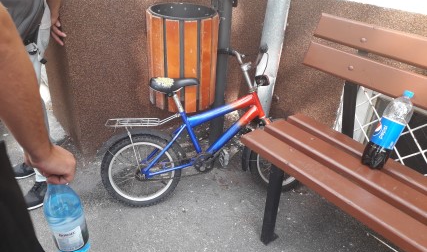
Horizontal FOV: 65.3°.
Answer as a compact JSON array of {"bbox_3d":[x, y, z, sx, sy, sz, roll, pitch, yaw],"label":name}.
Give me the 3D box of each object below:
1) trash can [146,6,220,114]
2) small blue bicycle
[{"bbox_3d":[-0.169,-0.388,1.882,0.386,0.512,0.386,0,31,-5],"label":"trash can"},{"bbox_3d":[0.006,0.010,1.705,1.170,0.810,0.500,-5,17,-13],"label":"small blue bicycle"}]

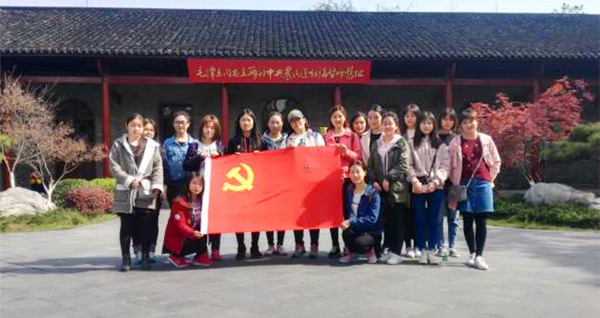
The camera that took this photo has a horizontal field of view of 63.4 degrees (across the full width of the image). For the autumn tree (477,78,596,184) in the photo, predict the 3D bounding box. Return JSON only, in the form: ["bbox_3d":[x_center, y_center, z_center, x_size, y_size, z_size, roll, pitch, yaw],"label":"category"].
[{"bbox_3d":[4.720,-0.470,10.000,2.600,2.500,2.300,0,2,0],"label":"autumn tree"}]

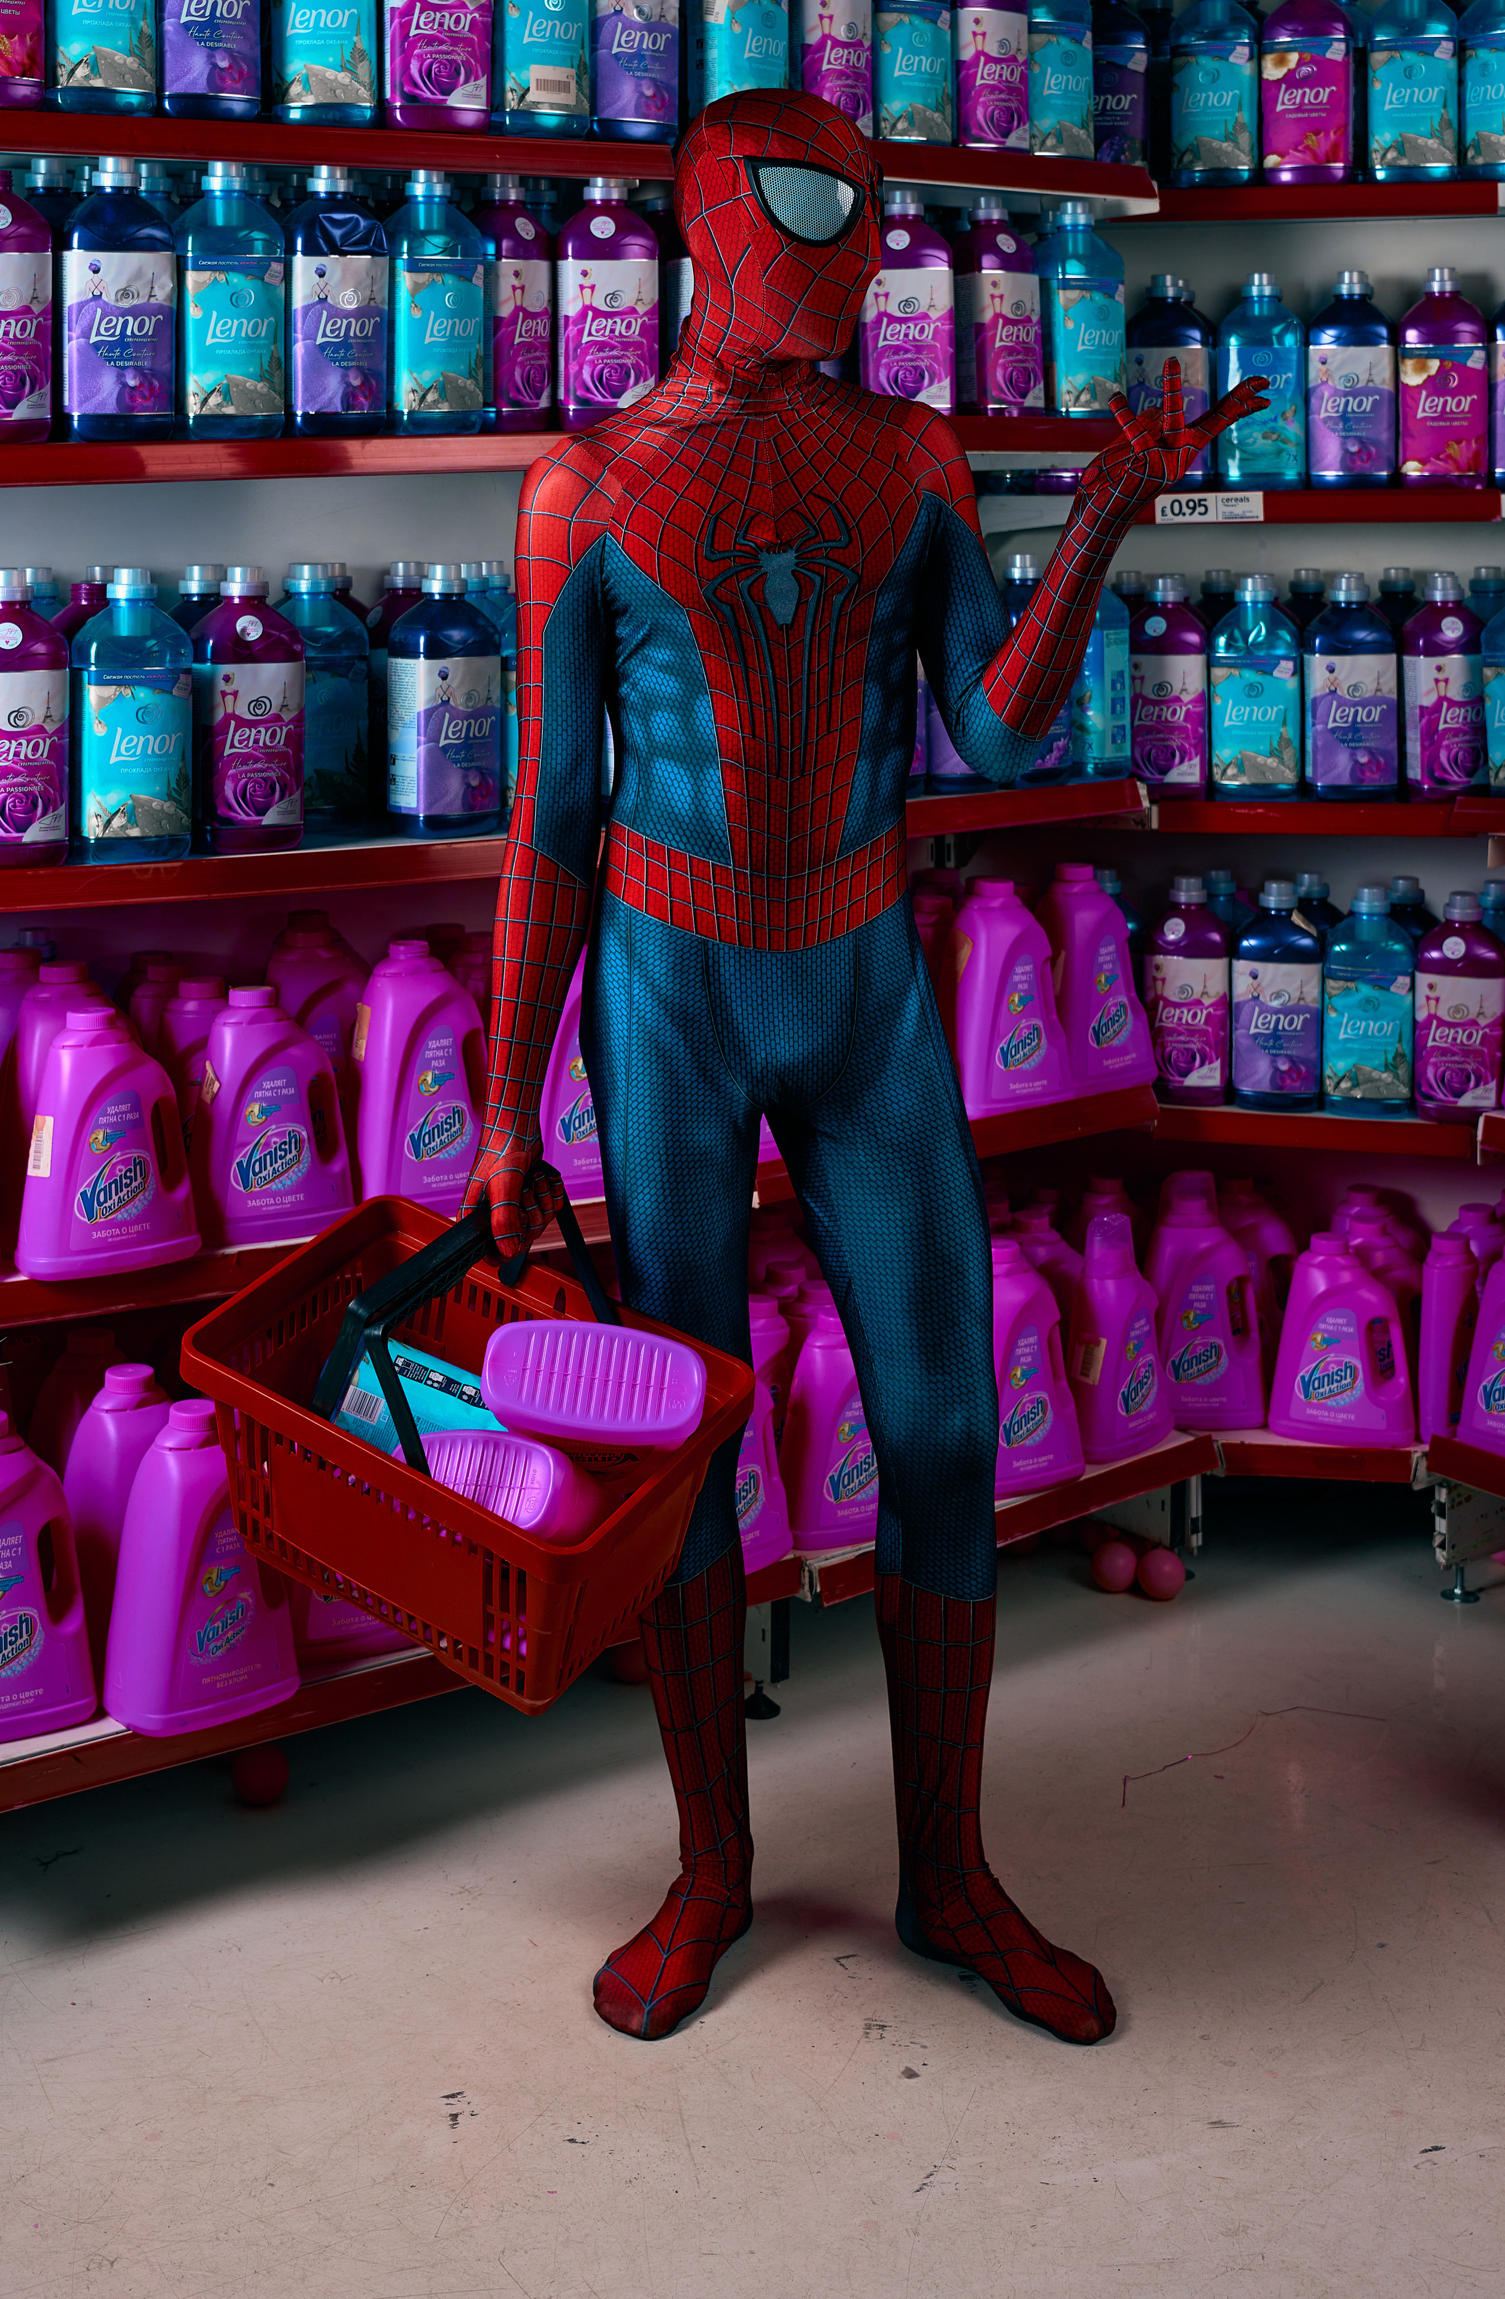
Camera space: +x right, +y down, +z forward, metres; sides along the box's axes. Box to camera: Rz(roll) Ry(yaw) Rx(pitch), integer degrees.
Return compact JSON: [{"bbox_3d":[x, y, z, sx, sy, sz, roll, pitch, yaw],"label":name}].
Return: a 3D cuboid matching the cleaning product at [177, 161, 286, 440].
[{"bbox_3d":[-0.575,-0.940,2.470,0.120,0.298,0.086,-7,15,-26],"label":"cleaning product"}]

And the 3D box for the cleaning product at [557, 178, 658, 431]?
[{"bbox_3d":[-0.170,-0.992,2.620,0.116,0.288,0.086,-1,9,-9],"label":"cleaning product"}]

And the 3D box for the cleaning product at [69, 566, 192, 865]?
[{"bbox_3d":[-0.638,-0.450,2.310,0.120,0.298,0.086,-8,16,-31],"label":"cleaning product"}]

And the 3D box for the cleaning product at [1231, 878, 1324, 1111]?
[{"bbox_3d":[0.690,-0.201,2.930,0.120,0.290,0.080,4,11,24],"label":"cleaning product"}]

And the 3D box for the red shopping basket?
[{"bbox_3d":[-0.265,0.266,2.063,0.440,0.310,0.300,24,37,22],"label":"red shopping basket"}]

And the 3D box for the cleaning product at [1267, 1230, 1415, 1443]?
[{"bbox_3d":[0.753,0.238,2.860,0.184,0.245,0.100,2,9,13],"label":"cleaning product"}]

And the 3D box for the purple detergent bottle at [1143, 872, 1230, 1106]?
[{"bbox_3d":[0.566,-0.212,2.920,0.116,0.288,0.086,3,9,18],"label":"purple detergent bottle"}]

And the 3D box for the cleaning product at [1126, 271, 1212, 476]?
[{"bbox_3d":[0.581,-1.076,3.130,0.120,0.290,0.080,6,12,32],"label":"cleaning product"}]

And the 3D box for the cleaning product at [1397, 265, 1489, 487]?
[{"bbox_3d":[0.927,-1.039,3.000,0.116,0.288,0.086,2,9,12],"label":"cleaning product"}]

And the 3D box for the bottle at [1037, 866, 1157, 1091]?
[{"bbox_3d":[0.426,-0.219,2.820,0.185,0.265,0.100,-9,13,-40],"label":"bottle"}]

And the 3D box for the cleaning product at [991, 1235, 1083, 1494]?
[{"bbox_3d":[0.311,0.256,2.760,0.182,0.280,0.112,-5,10,-30],"label":"cleaning product"}]

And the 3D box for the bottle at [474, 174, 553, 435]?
[{"bbox_3d":[-0.287,-0.978,2.590,0.120,0.290,0.080,-10,14,-44],"label":"bottle"}]

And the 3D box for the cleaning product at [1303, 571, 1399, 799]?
[{"bbox_3d":[0.804,-0.626,3.000,0.120,0.298,0.086,1,14,5],"label":"cleaning product"}]

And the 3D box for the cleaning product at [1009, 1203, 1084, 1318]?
[{"bbox_3d":[0.369,0.218,2.780,0.155,0.287,0.105,-9,16,-32],"label":"cleaning product"}]

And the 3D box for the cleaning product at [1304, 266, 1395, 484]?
[{"bbox_3d":[0.824,-1.060,3.070,0.120,0.298,0.086,4,14,17],"label":"cleaning product"}]

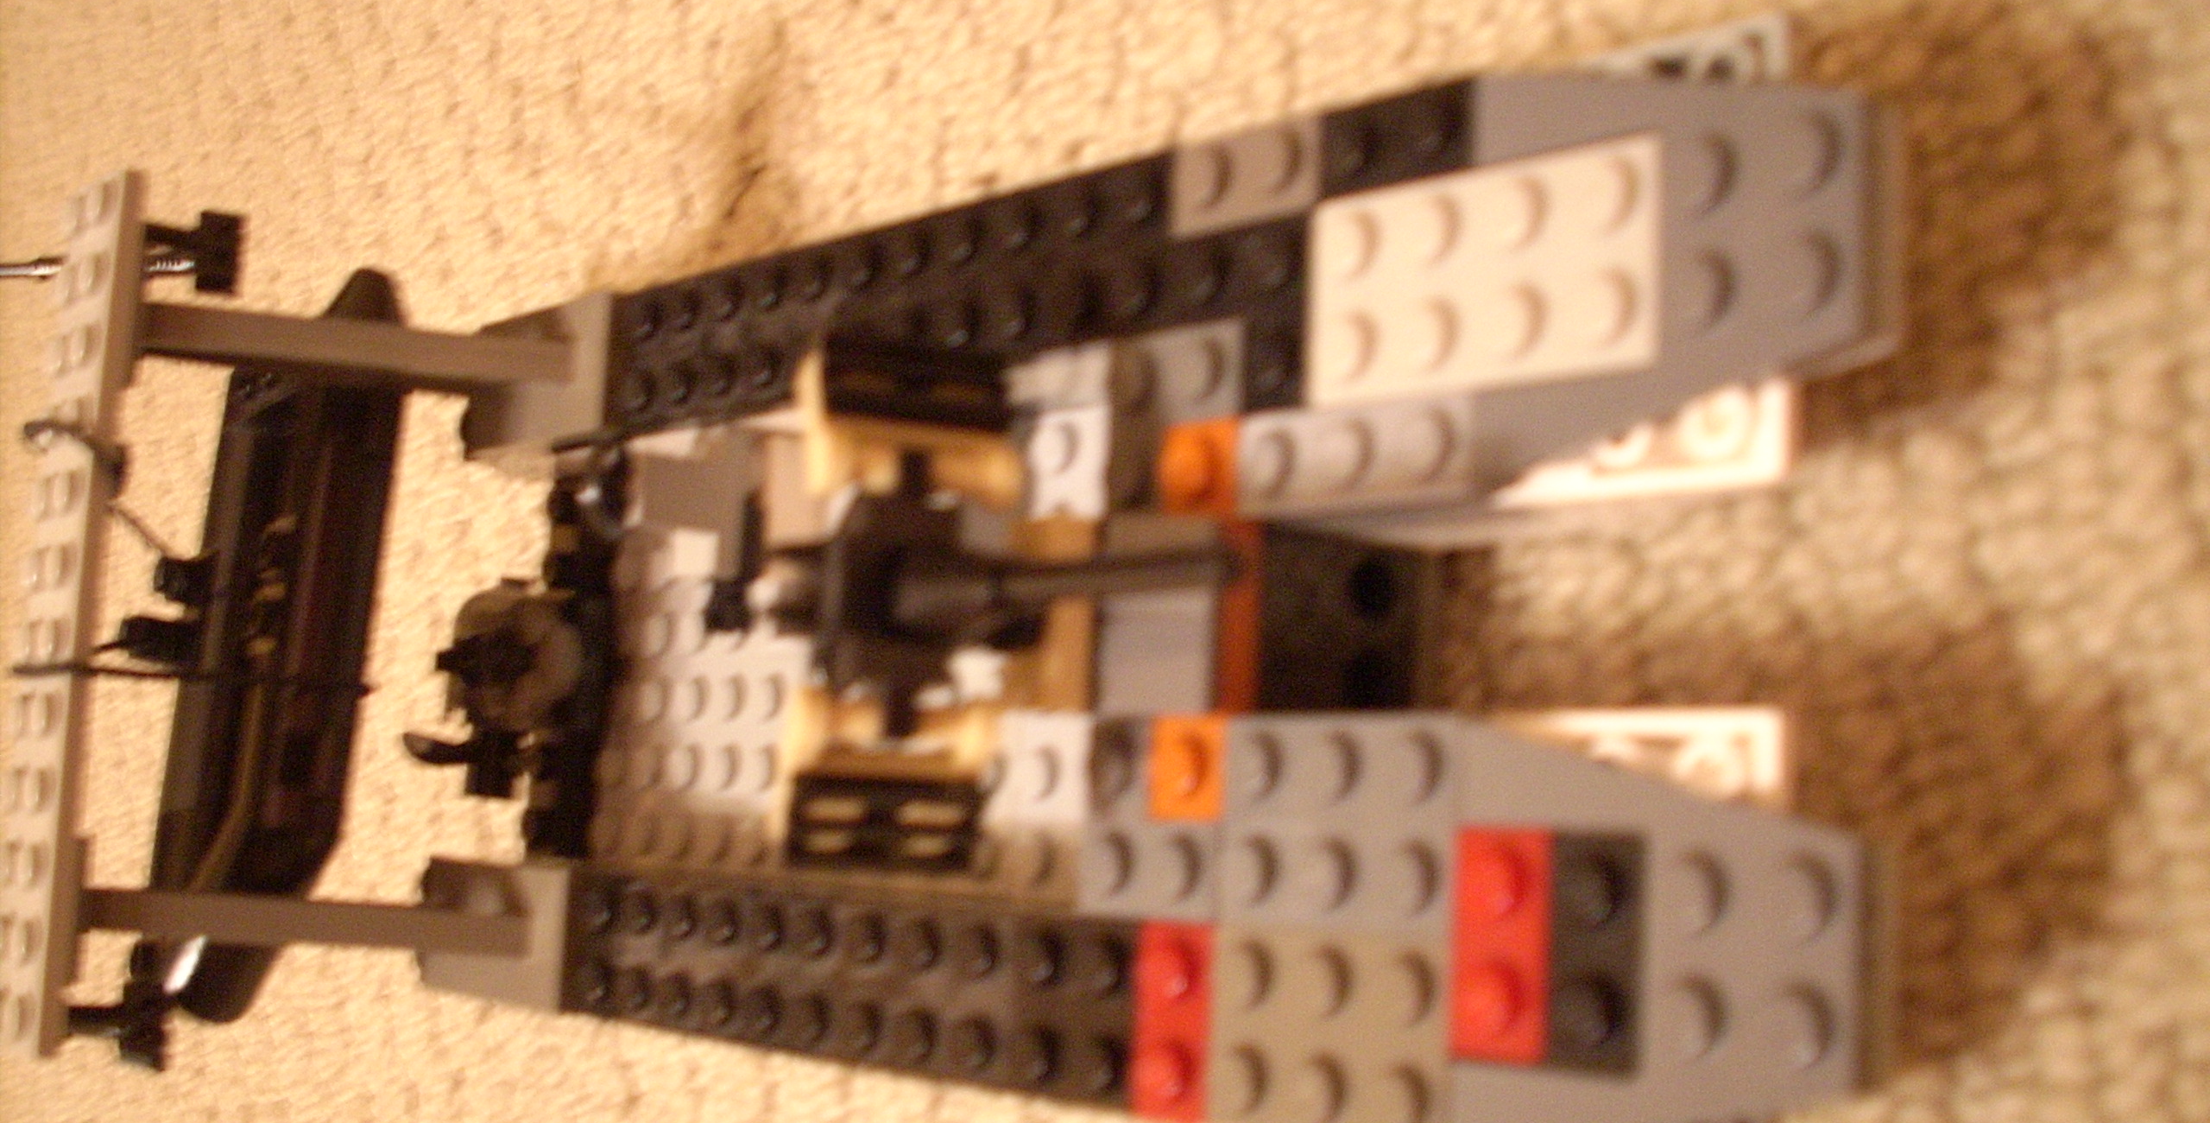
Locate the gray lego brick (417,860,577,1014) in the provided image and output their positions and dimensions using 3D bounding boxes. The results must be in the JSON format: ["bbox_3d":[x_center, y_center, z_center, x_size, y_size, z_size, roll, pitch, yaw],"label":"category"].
[{"bbox_3d":[-0.066,0.043,0.270,0.030,0.009,0.016,-5,80,46],"label":"gray lego brick"}]

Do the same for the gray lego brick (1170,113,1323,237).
[{"bbox_3d":[0.012,-0.032,0.195,0.016,0.005,0.008,-4,80,47],"label":"gray lego brick"}]

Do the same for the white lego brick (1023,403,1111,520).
[{"bbox_3d":[-0.003,-0.010,0.238,0.009,0.006,0.010,-5,80,46],"label":"white lego brick"}]

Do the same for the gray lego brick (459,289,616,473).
[{"bbox_3d":[-0.063,-0.021,0.277,0.030,0.009,0.016,-5,80,46],"label":"gray lego brick"}]

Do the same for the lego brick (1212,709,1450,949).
[{"bbox_3d":[0.018,0.020,0.181,0.024,0.006,0.016,-5,80,46],"label":"lego brick"}]

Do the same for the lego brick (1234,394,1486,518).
[{"bbox_3d":[0.019,-0.008,0.184,0.024,0.005,0.008,-4,80,47],"label":"lego brick"}]

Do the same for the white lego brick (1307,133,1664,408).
[{"bbox_3d":[0.028,-0.021,0.176,0.032,0.005,0.016,-4,80,47],"label":"white lego brick"}]

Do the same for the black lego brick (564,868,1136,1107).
[{"bbox_3d":[-0.027,0.039,0.225,0.088,0.005,0.016,-4,80,47],"label":"black lego brick"}]

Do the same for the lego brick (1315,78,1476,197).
[{"bbox_3d":[0.024,-0.032,0.185,0.016,0.006,0.008,-5,80,46],"label":"lego brick"}]

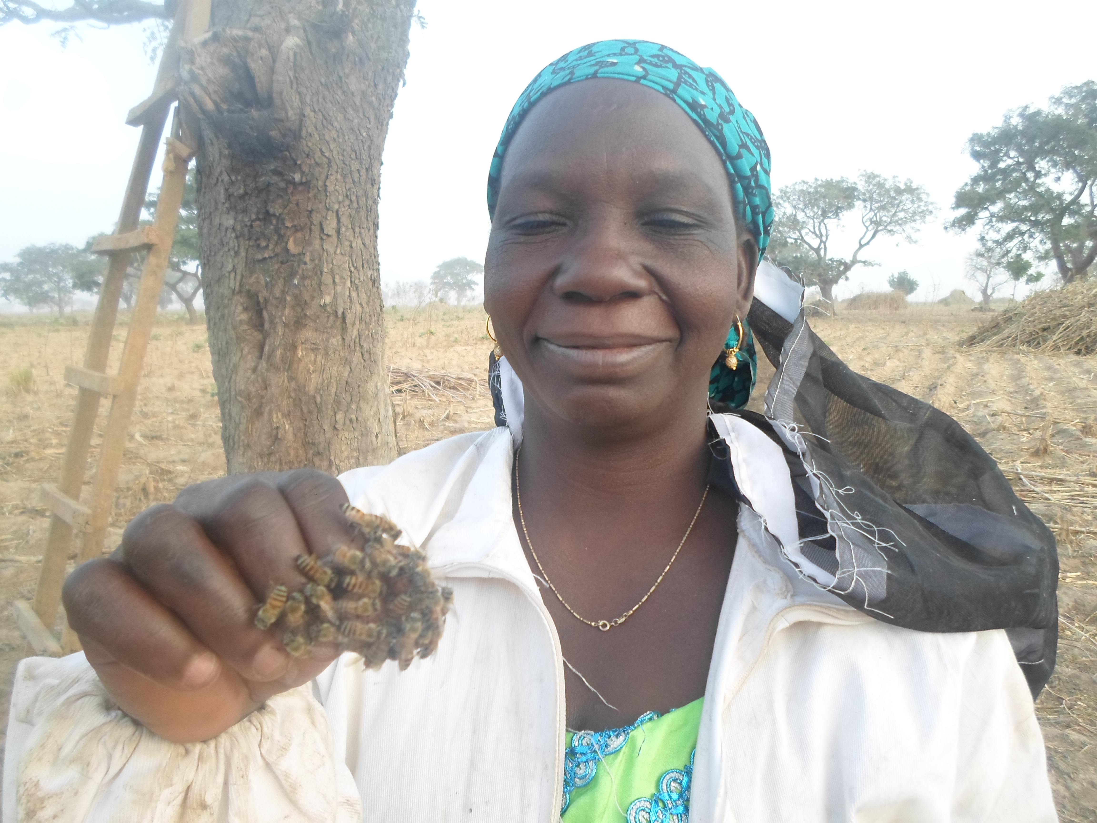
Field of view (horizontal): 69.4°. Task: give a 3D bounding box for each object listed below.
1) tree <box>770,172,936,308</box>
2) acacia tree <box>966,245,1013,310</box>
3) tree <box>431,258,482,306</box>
[{"bbox_3d":[23.307,-13.246,62.000,14.085,11.000,13.099,0,8,0],"label":"tree"},{"bbox_3d":[43.371,-13.163,78.000,4.641,6.328,4.409,0,8,0],"label":"acacia tree"},{"bbox_3d":[-15.626,-22.125,135.000,9.201,8.470,8.741,0,8,0],"label":"tree"}]

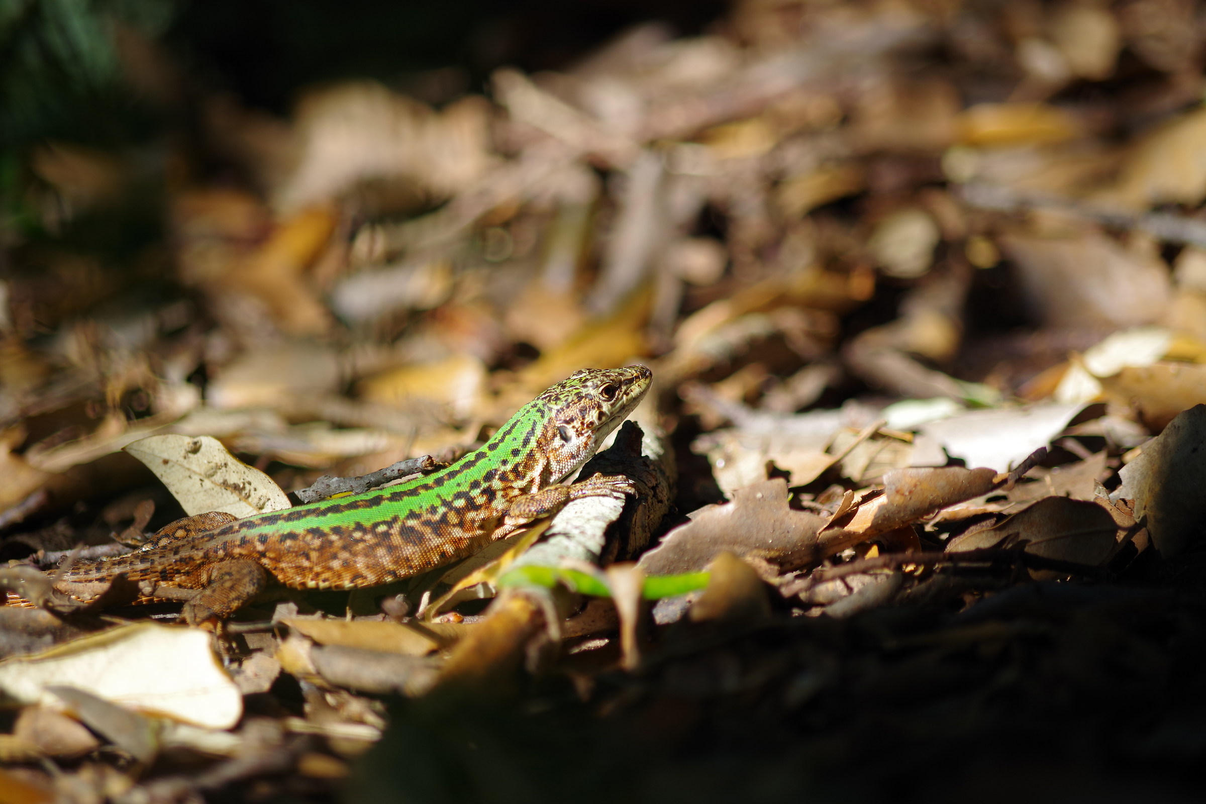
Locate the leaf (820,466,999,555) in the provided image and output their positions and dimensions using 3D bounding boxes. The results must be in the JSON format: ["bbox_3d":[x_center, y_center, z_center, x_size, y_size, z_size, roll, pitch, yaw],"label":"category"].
[{"bbox_3d":[0.044,0.016,0.999,0.026,0.005,0.007,-16,38,13],"label":"leaf"}]

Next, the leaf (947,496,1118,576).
[{"bbox_3d":[0.061,0.019,0.986,0.024,0.004,0.012,-3,50,4],"label":"leaf"}]

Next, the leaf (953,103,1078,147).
[{"bbox_3d":[0.074,-0.050,1.243,0.022,0.004,0.015,0,25,0],"label":"leaf"}]

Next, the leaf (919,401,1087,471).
[{"bbox_3d":[0.059,0.005,1.037,0.025,0.004,0.013,-7,27,4],"label":"leaf"}]

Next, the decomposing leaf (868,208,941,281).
[{"bbox_3d":[0.050,-0.026,1.156,0.012,0.014,0.004,0,-30,0],"label":"decomposing leaf"}]

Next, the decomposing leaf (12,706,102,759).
[{"bbox_3d":[-0.071,0.043,0.897,0.012,0.004,0.008,0,30,0],"label":"decomposing leaf"}]

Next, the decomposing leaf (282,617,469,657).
[{"bbox_3d":[-0.031,0.032,0.939,0.026,0.002,0.008,2,20,-1],"label":"decomposing leaf"}]

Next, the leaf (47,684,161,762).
[{"bbox_3d":[-0.065,0.042,0.901,0.015,0.003,0.009,25,41,28],"label":"leaf"}]

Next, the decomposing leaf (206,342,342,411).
[{"bbox_3d":[-0.051,-0.004,1.072,0.021,0.004,0.016,0,35,0],"label":"decomposing leaf"}]

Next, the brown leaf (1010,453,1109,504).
[{"bbox_3d":[0.067,0.011,1.016,0.016,0.003,0.011,-7,23,3],"label":"brown leaf"}]

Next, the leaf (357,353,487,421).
[{"bbox_3d":[-0.028,-0.002,1.066,0.020,0.004,0.015,0,35,0],"label":"leaf"}]

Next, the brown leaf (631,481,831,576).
[{"bbox_3d":[0.018,0.018,0.991,0.028,0.004,0.012,-8,49,9],"label":"brown leaf"}]

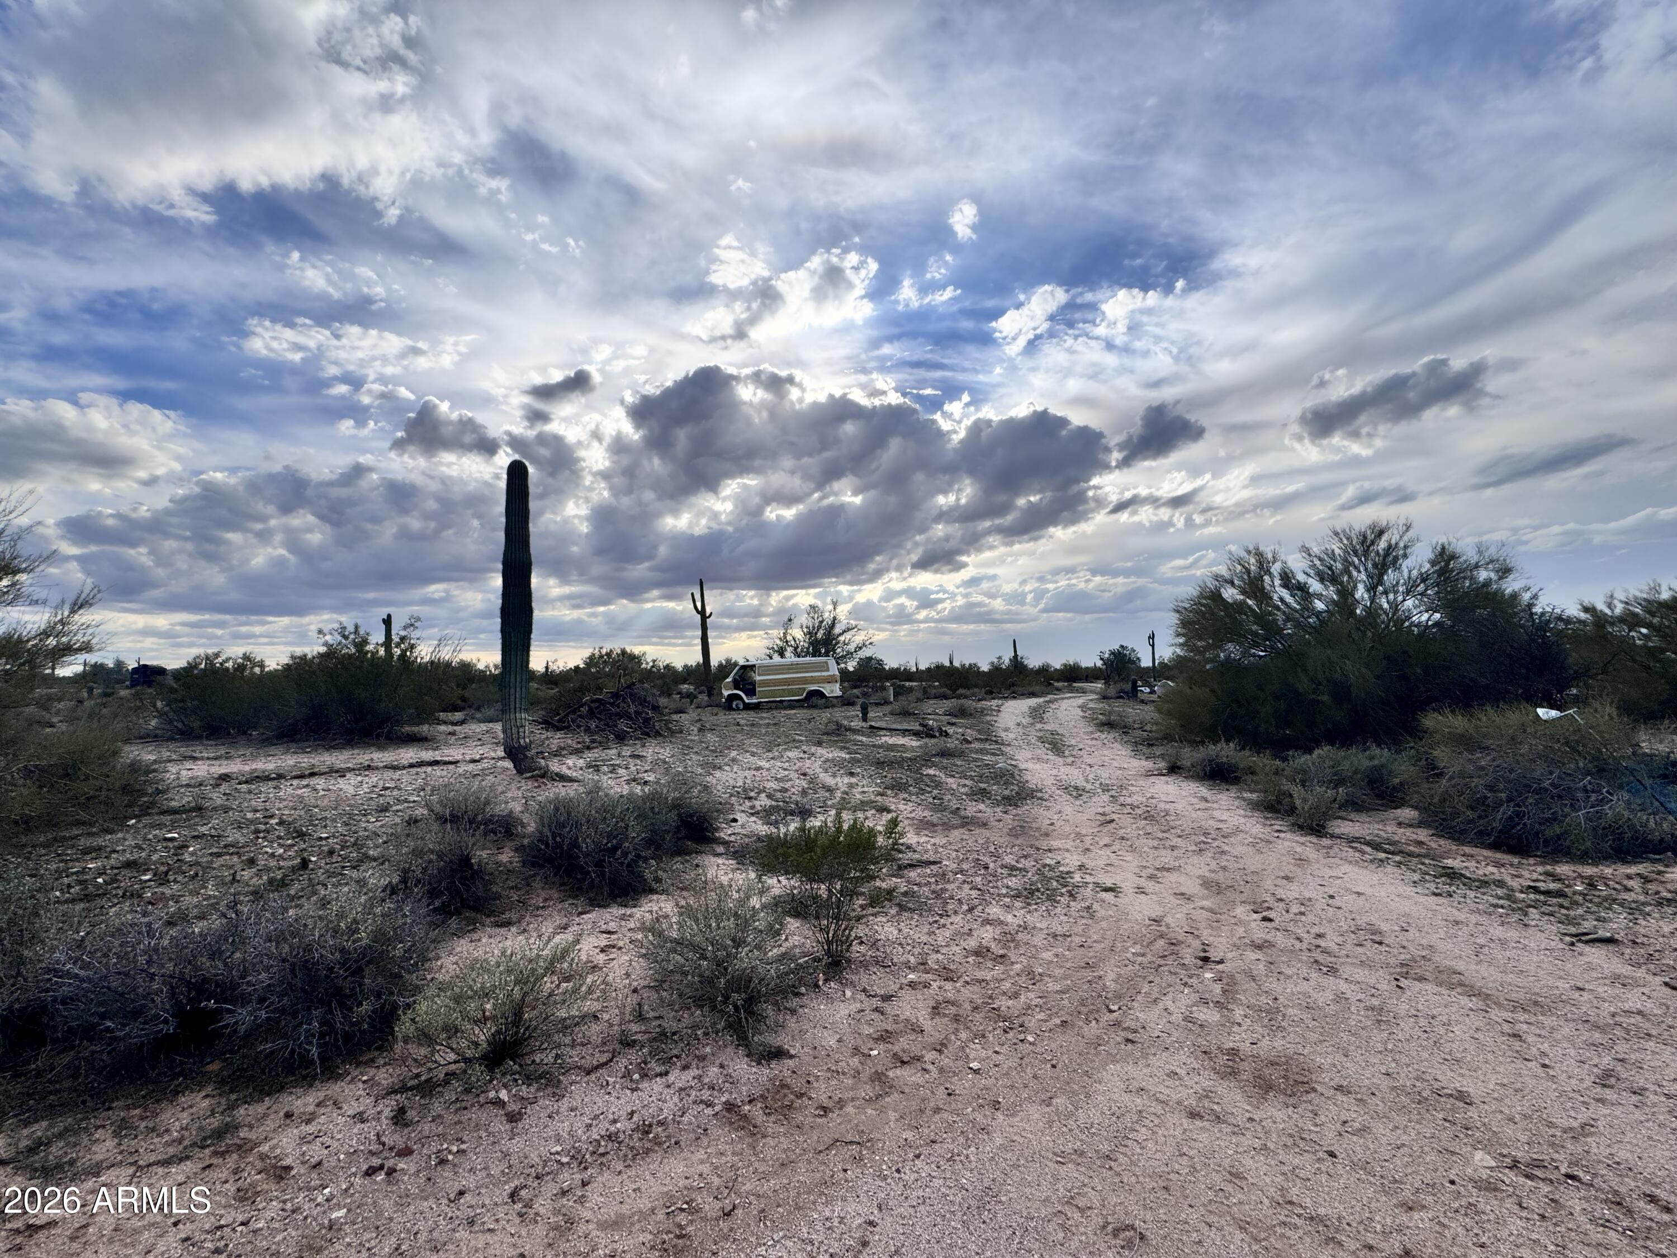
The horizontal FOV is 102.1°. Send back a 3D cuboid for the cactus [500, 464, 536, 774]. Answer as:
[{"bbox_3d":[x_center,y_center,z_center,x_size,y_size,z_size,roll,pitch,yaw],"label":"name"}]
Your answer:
[{"bbox_3d":[-5.016,-0.245,10.634,0.500,4.900,0.480,2,-4,-25],"label":"cactus"}]

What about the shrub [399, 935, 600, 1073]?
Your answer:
[{"bbox_3d":[-1.370,1.502,2.784,0.730,0.470,0.700,2,-4,-26],"label":"shrub"}]

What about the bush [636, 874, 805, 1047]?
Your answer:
[{"bbox_3d":[-0.480,1.430,2.940,0.710,0.650,0.680,0,-3,0],"label":"bush"}]

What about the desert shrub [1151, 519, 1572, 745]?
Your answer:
[{"bbox_3d":[9.946,0.074,13.560,6.500,4.600,6.000,-3,-4,36],"label":"desert shrub"}]

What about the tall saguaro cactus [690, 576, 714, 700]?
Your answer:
[{"bbox_3d":[-7.433,0.600,37.032,1.300,6.450,0.800,0,-3,0],"label":"tall saguaro cactus"}]

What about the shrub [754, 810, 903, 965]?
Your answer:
[{"bbox_3d":[-0.050,1.400,3.710,0.810,0.790,0.760,0,-3,0],"label":"shrub"}]

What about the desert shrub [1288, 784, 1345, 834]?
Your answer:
[{"bbox_3d":[4.660,1.722,6.658,0.520,0.480,0.500,-2,-4,35],"label":"desert shrub"}]

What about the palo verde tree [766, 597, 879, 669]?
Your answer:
[{"bbox_3d":[-0.974,1.061,36.000,5.900,5.256,5.500,0,-3,0],"label":"palo verde tree"}]

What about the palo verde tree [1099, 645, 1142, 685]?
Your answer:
[{"bbox_3d":[24.087,3.132,57.916,3.600,3.699,3.500,0,-3,0],"label":"palo verde tree"}]

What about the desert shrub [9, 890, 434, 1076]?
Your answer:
[{"bbox_3d":[-2.600,1.430,2.870,1.600,0.620,0.920,1,-3,-10],"label":"desert shrub"}]

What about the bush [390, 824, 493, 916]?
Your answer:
[{"bbox_3d":[-2.580,1.570,4.440,0.620,0.550,0.600,0,-3,0],"label":"bush"}]

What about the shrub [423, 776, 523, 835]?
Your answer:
[{"bbox_3d":[-3.514,1.697,6.537,0.816,0.521,0.734,0,-3,0],"label":"shrub"}]

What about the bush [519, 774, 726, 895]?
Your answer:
[{"bbox_3d":[-1.650,1.556,5.315,1.150,0.660,1.500,-2,-4,25],"label":"bush"}]

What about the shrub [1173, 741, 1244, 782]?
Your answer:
[{"bbox_3d":[5.263,1.881,9.665,0.920,0.550,0.820,0,-3,0],"label":"shrub"}]

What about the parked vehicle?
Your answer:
[{"bbox_3d":[-2.290,2.312,28.612,4.950,2.000,2.000,-3,-3,0],"label":"parked vehicle"}]

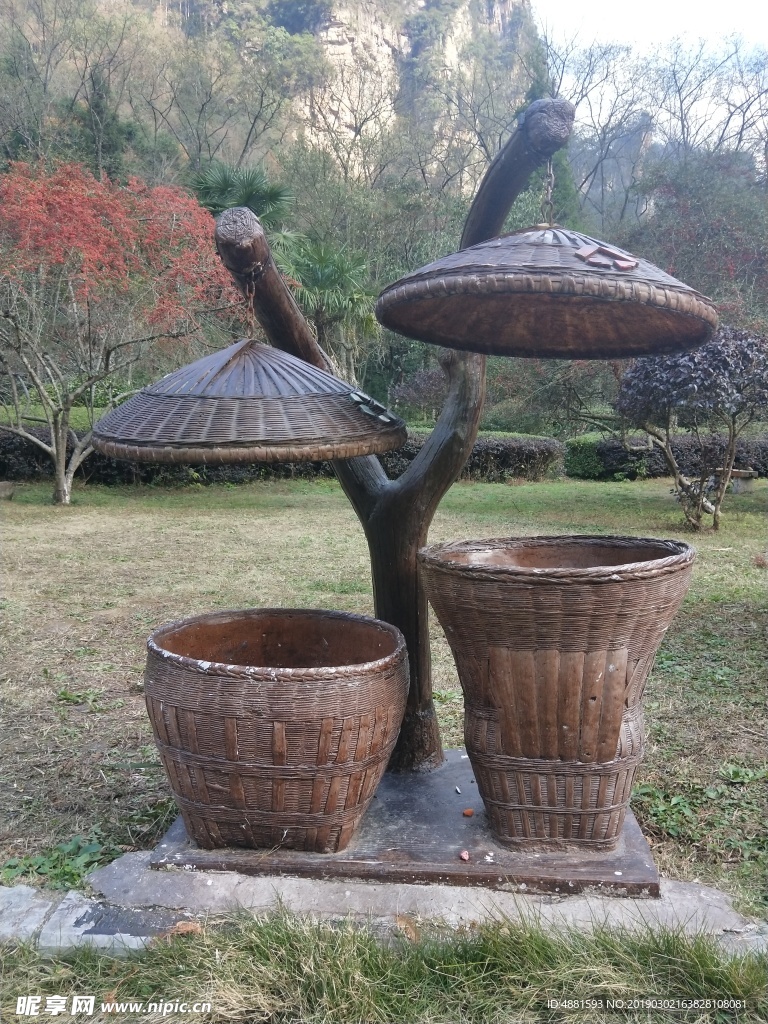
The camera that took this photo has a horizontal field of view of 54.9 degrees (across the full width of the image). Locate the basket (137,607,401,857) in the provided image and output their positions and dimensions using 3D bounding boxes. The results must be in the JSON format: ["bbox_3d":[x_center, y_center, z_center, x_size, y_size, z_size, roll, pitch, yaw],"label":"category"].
[{"bbox_3d":[-0.343,0.683,2.368,0.830,0.590,0.775,0,6,4],"label":"basket"}]

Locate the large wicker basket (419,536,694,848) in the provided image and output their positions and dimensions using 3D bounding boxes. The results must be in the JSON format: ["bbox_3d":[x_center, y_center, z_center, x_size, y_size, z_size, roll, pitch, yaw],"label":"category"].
[{"bbox_3d":[0.529,0.547,2.338,0.830,0.867,0.750,0,6,4],"label":"large wicker basket"}]

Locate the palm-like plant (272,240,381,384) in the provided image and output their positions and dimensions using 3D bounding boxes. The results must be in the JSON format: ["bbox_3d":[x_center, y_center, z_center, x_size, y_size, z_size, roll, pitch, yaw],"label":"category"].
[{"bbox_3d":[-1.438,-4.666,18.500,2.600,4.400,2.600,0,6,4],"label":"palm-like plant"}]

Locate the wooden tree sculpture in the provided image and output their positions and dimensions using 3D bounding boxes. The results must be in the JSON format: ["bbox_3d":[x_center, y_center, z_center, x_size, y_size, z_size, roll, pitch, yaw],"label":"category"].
[{"bbox_3d":[0.025,-0.116,2.437,1.021,2.165,0.689,0,6,4],"label":"wooden tree sculpture"}]

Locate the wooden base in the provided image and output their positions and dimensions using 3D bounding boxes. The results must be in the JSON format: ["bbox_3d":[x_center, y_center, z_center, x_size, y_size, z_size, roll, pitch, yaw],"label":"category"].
[{"bbox_3d":[0.088,0.989,2.487,1.441,0.045,0.828,0,6,4],"label":"wooden base"}]

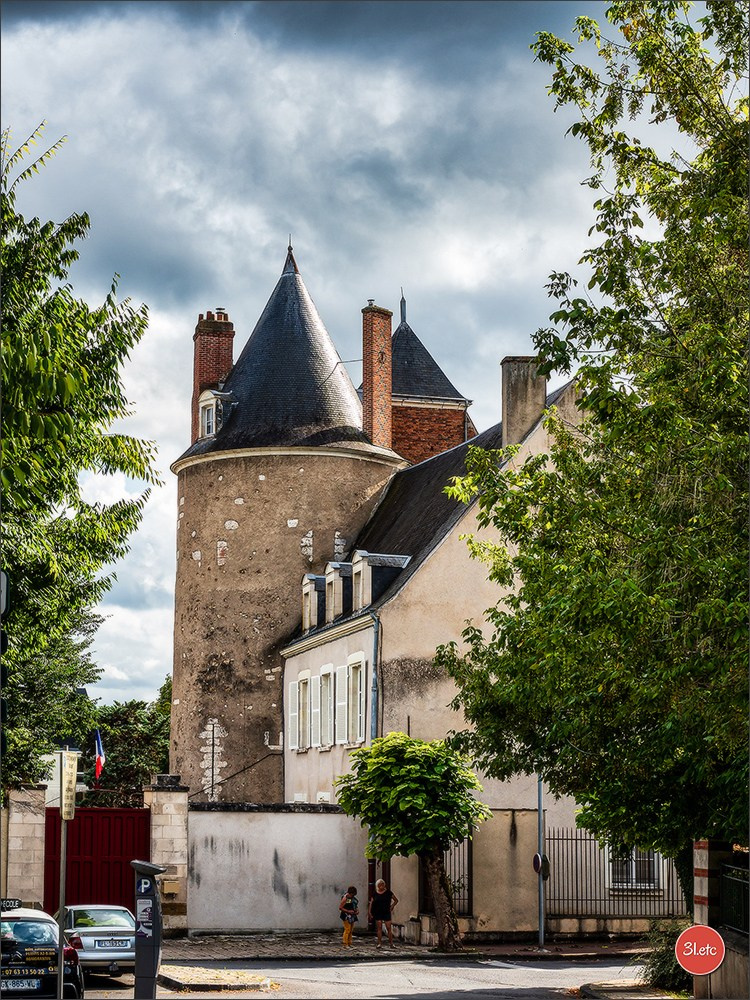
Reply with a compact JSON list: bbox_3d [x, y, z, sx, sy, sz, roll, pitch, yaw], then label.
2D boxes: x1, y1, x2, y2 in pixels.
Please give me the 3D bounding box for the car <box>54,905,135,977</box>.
[{"bbox_3d":[-5.292,8.554,34.635,1.770,1.430,4.540,3,-11,-14],"label":"car"}]

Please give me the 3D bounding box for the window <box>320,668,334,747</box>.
[{"bbox_3d":[-1.341,5.870,50.309,0.220,2.099,1.300,3,-11,-18],"label":"window"}]

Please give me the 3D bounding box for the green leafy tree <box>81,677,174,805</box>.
[{"bbox_3d":[-8.362,9.795,60.217,4.000,7.846,4.000,0,-10,0],"label":"green leafy tree"}]

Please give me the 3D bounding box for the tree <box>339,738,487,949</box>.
[{"bbox_3d":[0.878,7.924,41.757,3.651,4.924,3.651,0,-10,0],"label":"tree"}]

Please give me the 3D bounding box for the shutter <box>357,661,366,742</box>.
[{"bbox_3d":[-0.341,5.277,47.019,0.070,2.118,0.580,2,-10,-10],"label":"shutter"}]

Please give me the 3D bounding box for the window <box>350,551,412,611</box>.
[{"bbox_3d":[0.282,2.217,48.655,1.600,1.636,1.000,3,-11,-18],"label":"window"}]

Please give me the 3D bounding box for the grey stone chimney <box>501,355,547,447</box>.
[{"bbox_3d":[4.115,-2.581,49.769,1.233,2.759,0.550,3,-11,-18],"label":"grey stone chimney"}]

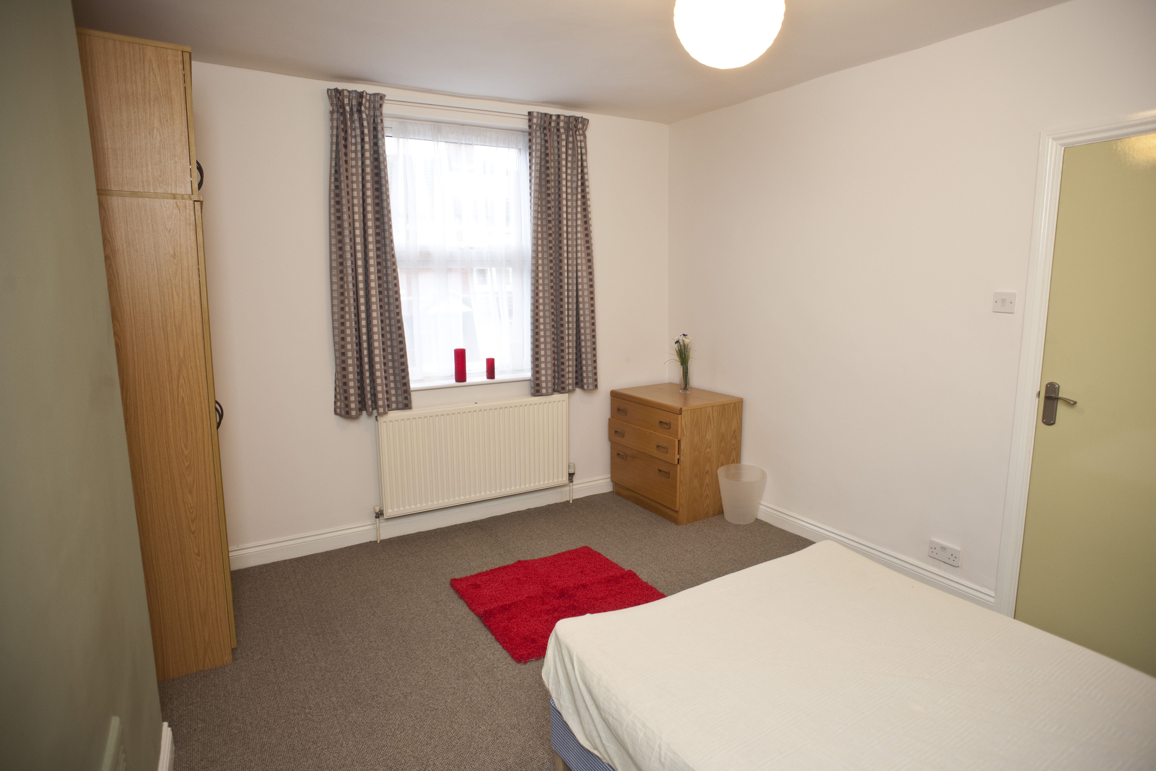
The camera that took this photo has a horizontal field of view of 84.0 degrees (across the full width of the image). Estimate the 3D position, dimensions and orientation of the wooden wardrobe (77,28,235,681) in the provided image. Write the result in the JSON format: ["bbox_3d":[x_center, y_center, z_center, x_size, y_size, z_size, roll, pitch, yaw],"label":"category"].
[{"bbox_3d":[-1.838,-0.069,2.662,0.575,2.324,0.900,-6,11,-30],"label":"wooden wardrobe"}]

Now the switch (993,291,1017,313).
[{"bbox_3d":[1.818,-0.352,2.736,0.011,0.086,0.086,-6,11,-30],"label":"switch"}]

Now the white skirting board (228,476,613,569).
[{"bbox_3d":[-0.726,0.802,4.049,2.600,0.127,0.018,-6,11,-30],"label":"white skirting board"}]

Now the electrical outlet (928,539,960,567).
[{"bbox_3d":[1.749,0.800,3.064,0.012,0.086,0.145,-6,11,-30],"label":"electrical outlet"}]

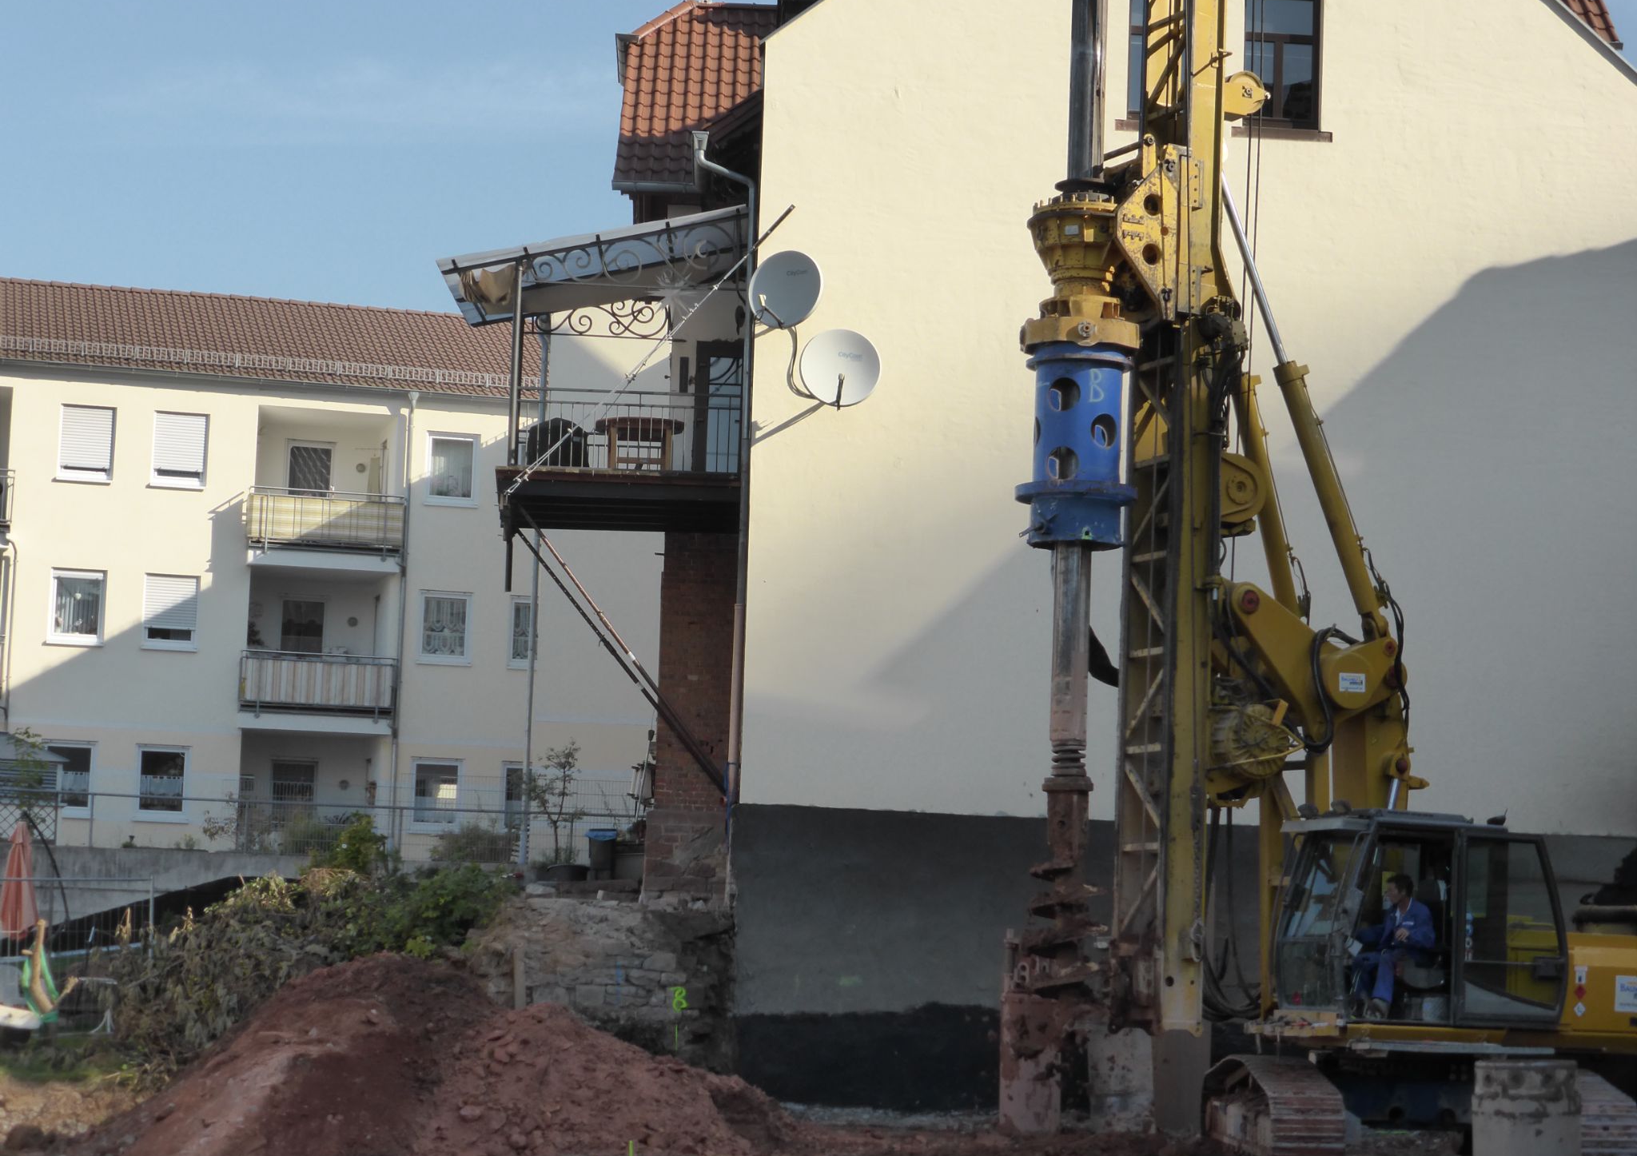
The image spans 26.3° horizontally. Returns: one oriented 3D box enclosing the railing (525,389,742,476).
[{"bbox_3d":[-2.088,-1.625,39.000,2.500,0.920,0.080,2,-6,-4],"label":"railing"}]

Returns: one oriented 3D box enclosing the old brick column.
[{"bbox_3d":[-1.541,1.659,41.947,1.000,4.400,0.750,2,-6,-4],"label":"old brick column"}]

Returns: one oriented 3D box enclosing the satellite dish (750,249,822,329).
[{"bbox_3d":[-0.397,-3.192,38.393,0.860,0.870,0.450,-1,-6,26],"label":"satellite dish"}]

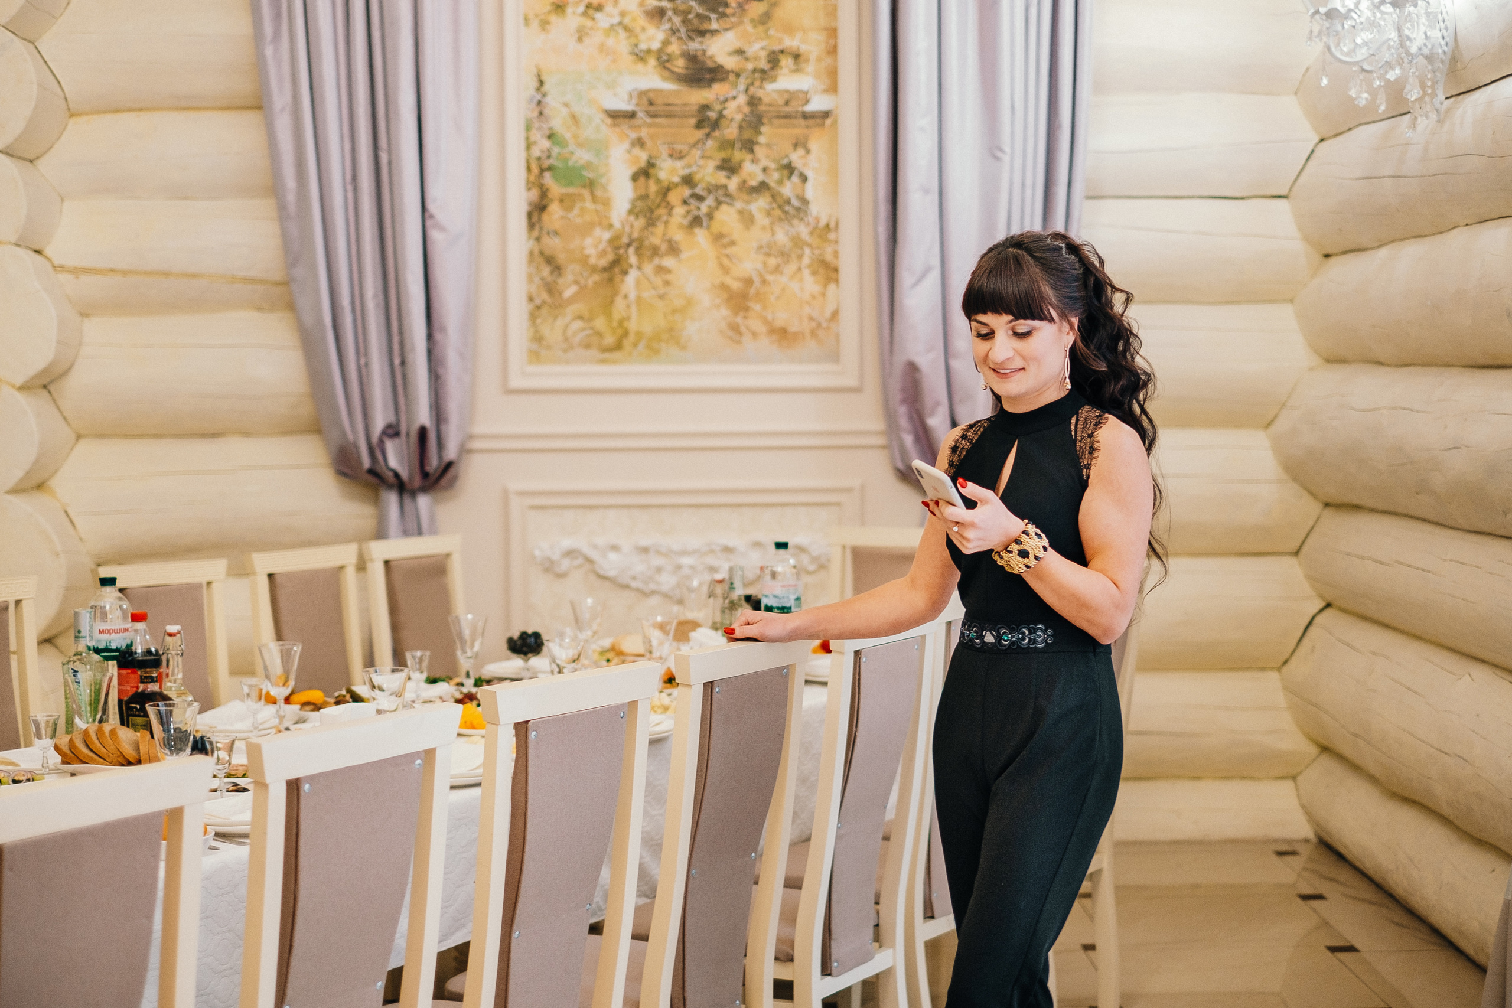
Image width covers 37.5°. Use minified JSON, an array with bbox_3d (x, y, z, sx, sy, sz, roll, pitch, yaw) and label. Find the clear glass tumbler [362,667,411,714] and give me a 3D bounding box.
[{"bbox_3d":[-0.747,0.387,4.505,0.095,0.100,0.095,0,3,0],"label":"clear glass tumbler"}]

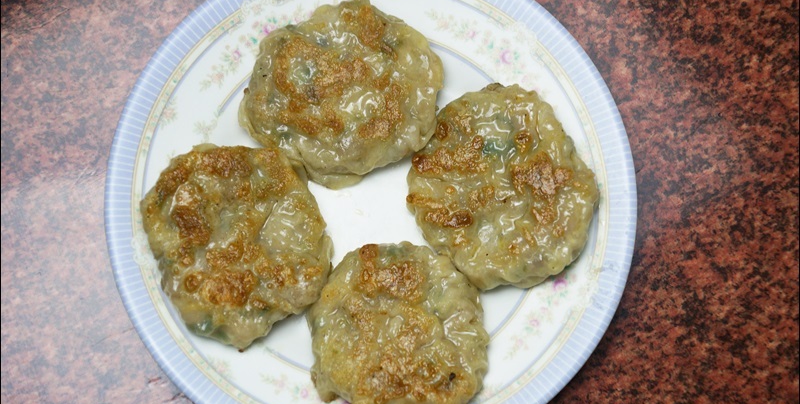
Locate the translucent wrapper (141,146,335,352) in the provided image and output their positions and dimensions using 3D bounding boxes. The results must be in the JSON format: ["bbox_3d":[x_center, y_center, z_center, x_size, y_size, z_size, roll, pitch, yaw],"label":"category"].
[{"bbox_3d":[-0.076,0.020,0.931,0.090,0.021,0.096,0,81,-1],"label":"translucent wrapper"}]

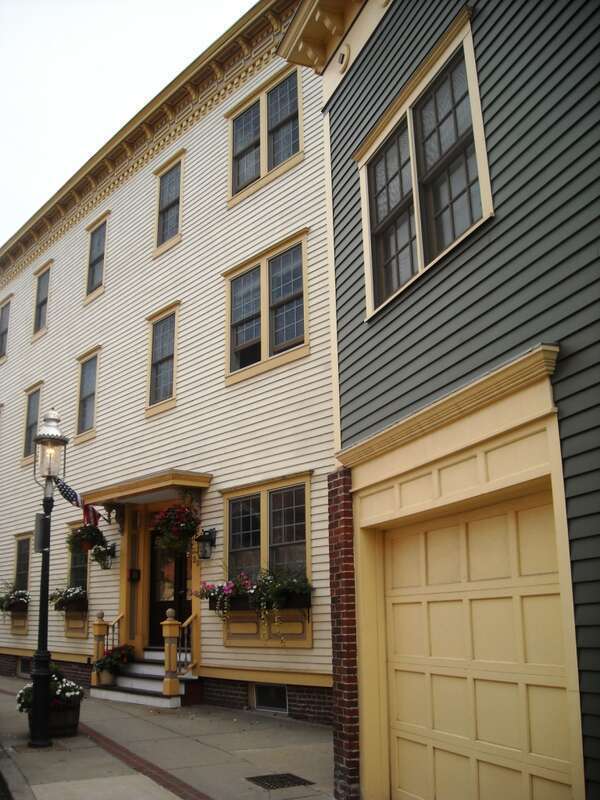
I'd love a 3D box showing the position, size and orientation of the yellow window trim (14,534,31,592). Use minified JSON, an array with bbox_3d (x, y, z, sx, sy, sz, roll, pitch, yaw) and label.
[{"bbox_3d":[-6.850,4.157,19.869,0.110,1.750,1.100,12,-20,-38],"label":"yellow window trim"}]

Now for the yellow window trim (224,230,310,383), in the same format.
[{"bbox_3d":[-0.609,-1.490,13.523,0.130,2.080,2.270,13,-21,-39],"label":"yellow window trim"}]

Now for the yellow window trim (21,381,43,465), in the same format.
[{"bbox_3d":[-6.751,0.593,20.395,0.140,2.040,1.250,10,-18,-38],"label":"yellow window trim"}]

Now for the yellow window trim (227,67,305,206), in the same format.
[{"bbox_3d":[-0.662,-4.766,14.485,0.130,1.970,2.200,13,-21,-39],"label":"yellow window trim"}]

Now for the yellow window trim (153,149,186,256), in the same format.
[{"bbox_3d":[-2.739,-4.098,16.832,0.130,2.000,1.170,13,-21,-39],"label":"yellow window trim"}]

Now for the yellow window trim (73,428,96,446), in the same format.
[{"bbox_3d":[-4.823,0.834,18.044,0.110,0.190,1.120,13,-21,-39],"label":"yellow window trim"}]

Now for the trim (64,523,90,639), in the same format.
[{"bbox_3d":[-4.623,3.729,16.965,0.140,2.420,1.220,10,-18,-38],"label":"trim"}]

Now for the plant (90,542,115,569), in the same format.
[{"bbox_3d":[-3.860,3.040,15.850,0.370,0.470,0.370,12,-19,-38],"label":"plant"}]

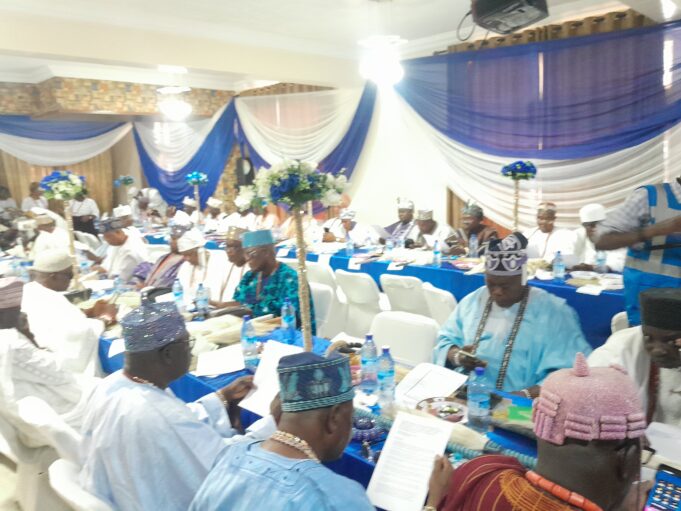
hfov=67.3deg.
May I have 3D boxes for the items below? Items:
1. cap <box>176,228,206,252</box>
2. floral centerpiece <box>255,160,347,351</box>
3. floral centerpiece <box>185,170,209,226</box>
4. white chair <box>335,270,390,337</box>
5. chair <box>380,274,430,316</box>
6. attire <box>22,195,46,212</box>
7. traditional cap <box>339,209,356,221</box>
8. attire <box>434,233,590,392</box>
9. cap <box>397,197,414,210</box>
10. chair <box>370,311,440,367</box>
[{"bbox_3d":[-1.173,-0.113,4.000,0.200,0.150,0.210,-18,12,4],"label":"cap"},{"bbox_3d":[-0.167,0.035,2.324,0.420,0.930,0.420,-1,10,0],"label":"floral centerpiece"},{"bbox_3d":[-2.465,-0.972,8.810,0.420,0.950,0.420,6,12,39],"label":"floral centerpiece"},{"bbox_3d":[0.292,0.547,4.289,0.450,0.890,0.520,5,11,45],"label":"white chair"},{"bbox_3d":[0.614,0.571,3.859,0.450,0.880,0.550,6,12,39],"label":"chair"},{"bbox_3d":[-5.161,-0.824,8.600,0.480,0.600,0.320,-8,12,-33],"label":"attire"},{"bbox_3d":[0.089,-0.481,6.050,0.190,0.130,0.200,-11,21,4],"label":"traditional cap"},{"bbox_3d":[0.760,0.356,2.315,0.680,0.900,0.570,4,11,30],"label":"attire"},{"bbox_3d":[0.705,-0.564,5.550,0.190,0.150,0.200,7,13,41],"label":"cap"},{"bbox_3d":[0.250,0.785,2.659,0.450,0.880,0.550,6,12,39],"label":"chair"}]

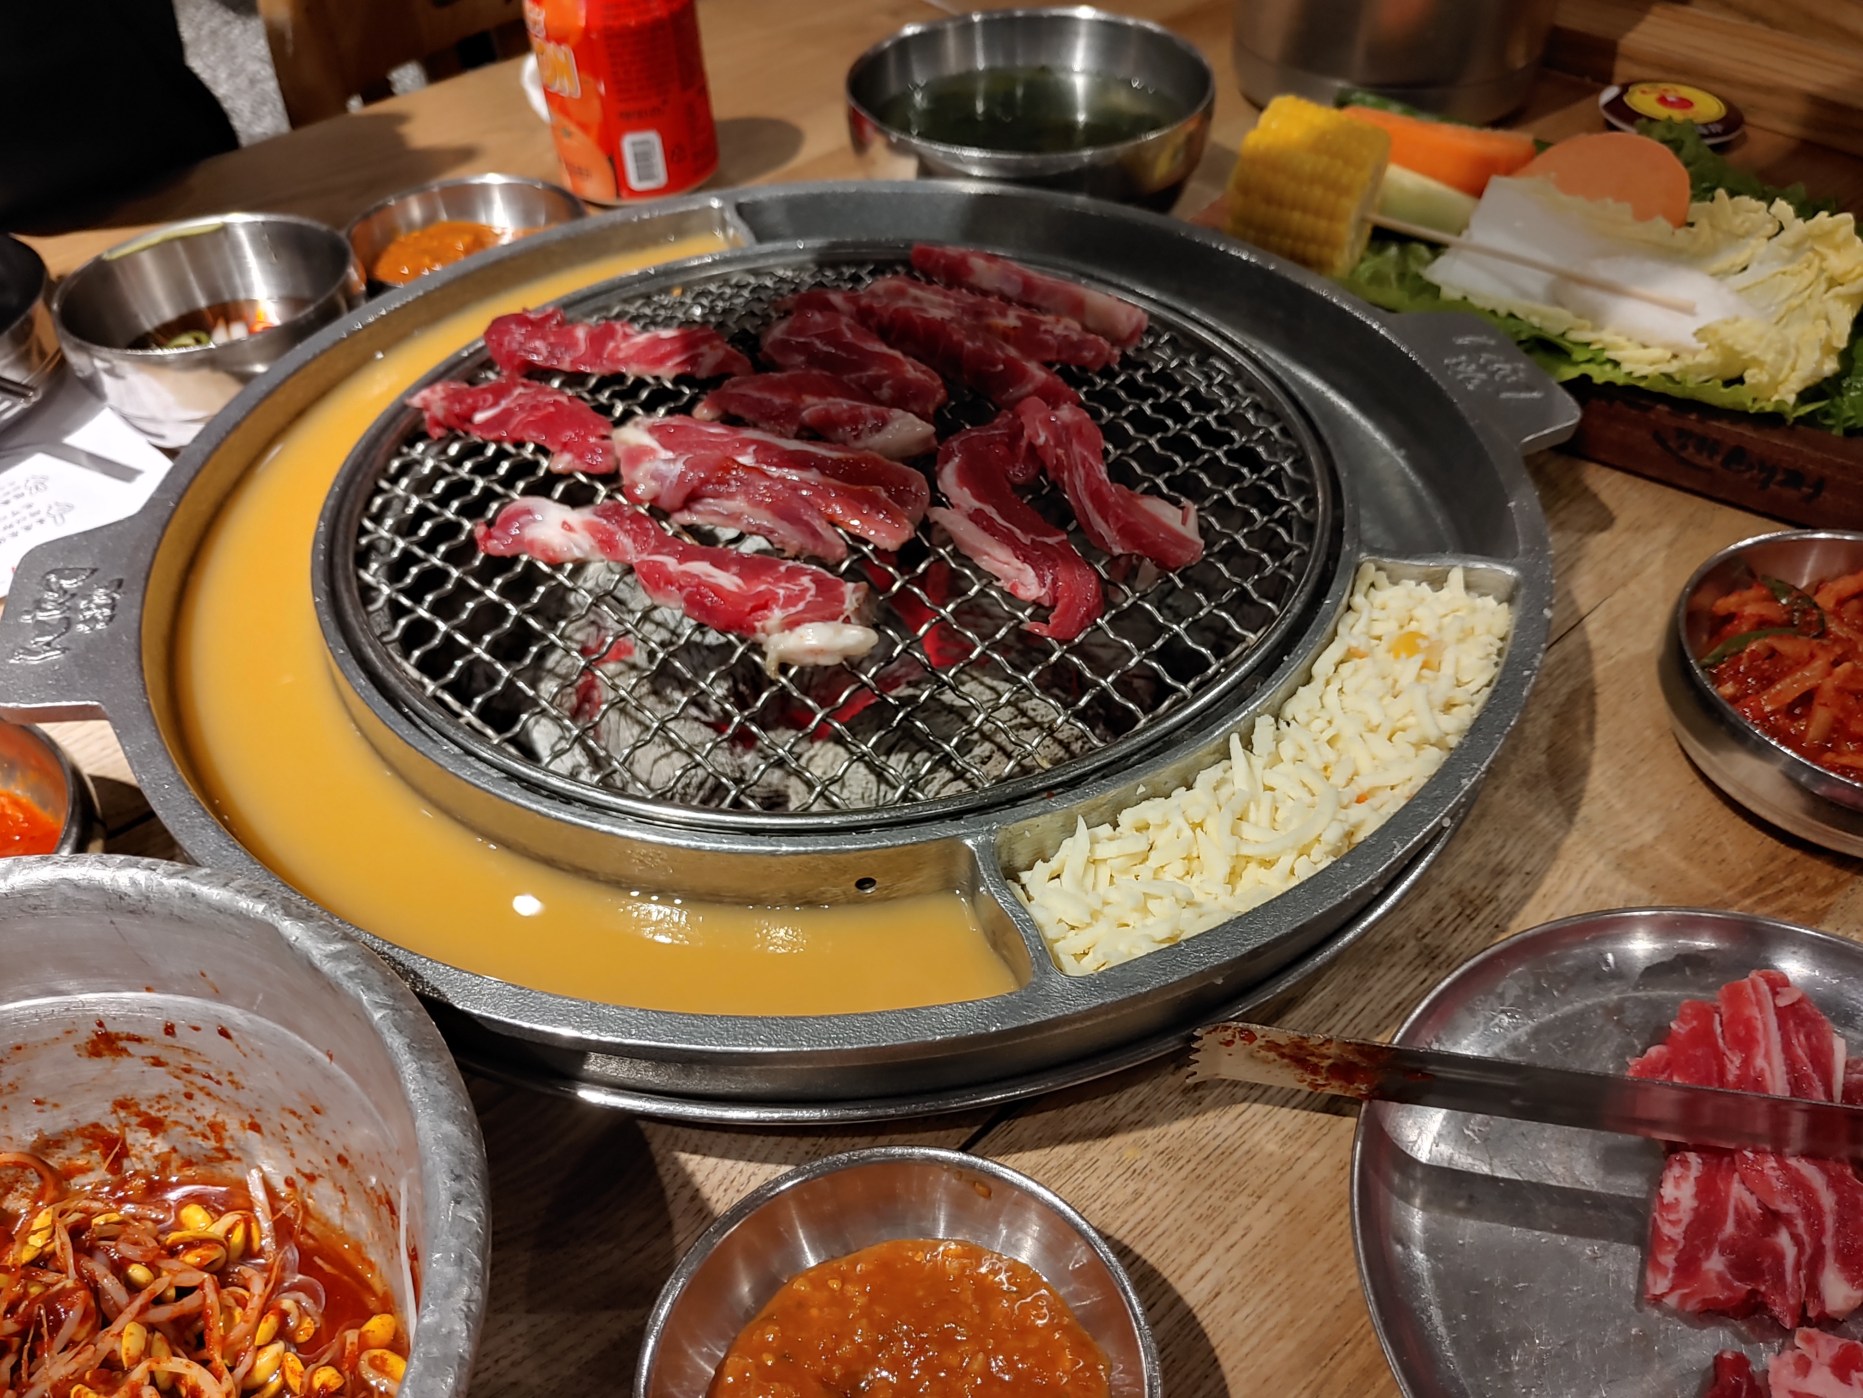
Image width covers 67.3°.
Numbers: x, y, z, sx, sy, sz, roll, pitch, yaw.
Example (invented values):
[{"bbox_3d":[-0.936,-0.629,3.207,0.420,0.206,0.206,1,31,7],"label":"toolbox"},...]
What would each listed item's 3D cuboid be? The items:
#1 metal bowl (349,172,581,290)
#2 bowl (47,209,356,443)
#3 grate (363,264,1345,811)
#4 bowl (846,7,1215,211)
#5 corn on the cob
[{"bbox_3d":[-0.165,-0.157,0.507,0.080,0.031,0.080,-1,44,0],"label":"metal bowl"},{"bbox_3d":[-0.228,-0.116,0.457,0.089,0.045,0.089,-1,44,0],"label":"bowl"},{"bbox_3d":[-0.025,-0.061,0.388,0.259,0.010,0.259,-2,44,0],"label":"grate"},{"bbox_3d":[0.037,-0.210,0.538,0.137,0.057,0.137,-1,44,0],"label":"bowl"},{"bbox_3d":[0.128,-0.174,0.478,0.043,0.050,0.050,26,51,25],"label":"corn on the cob"}]

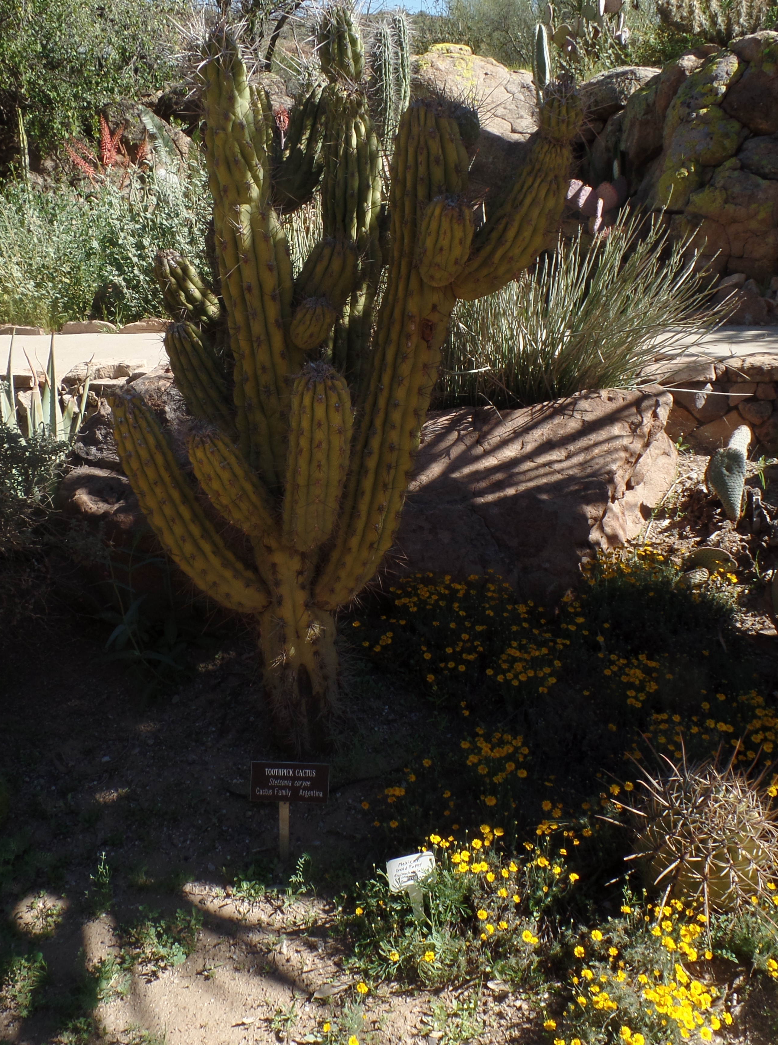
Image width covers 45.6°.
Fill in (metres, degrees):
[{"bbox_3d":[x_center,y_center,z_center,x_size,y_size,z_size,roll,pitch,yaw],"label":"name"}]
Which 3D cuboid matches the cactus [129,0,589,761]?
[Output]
[{"bbox_3d":[-0.115,-0.229,2.203,1.000,1.720,0.850,0,26,0],"label":"cactus"}]

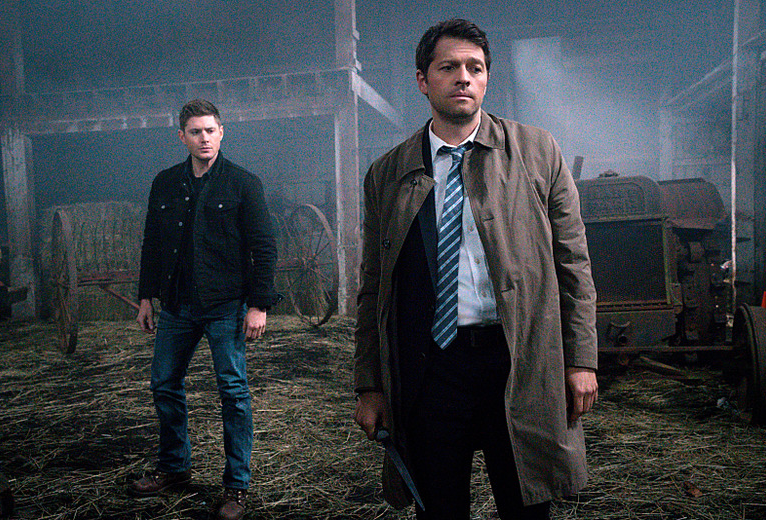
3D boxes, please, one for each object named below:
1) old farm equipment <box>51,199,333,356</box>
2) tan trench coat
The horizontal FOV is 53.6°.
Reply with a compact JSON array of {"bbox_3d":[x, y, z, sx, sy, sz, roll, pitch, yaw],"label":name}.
[{"bbox_3d":[-1.930,0.130,7.850,2.650,1.380,1.500,-3,4,-29],"label":"old farm equipment"},{"bbox_3d":[0.262,0.130,2.060,0.620,1.030,0.400,0,4,15],"label":"tan trench coat"}]

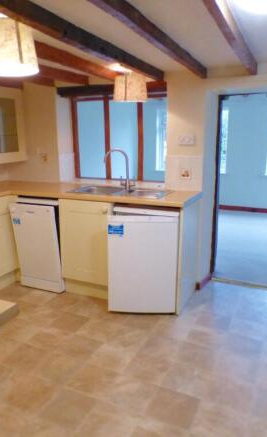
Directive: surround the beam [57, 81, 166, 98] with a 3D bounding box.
[{"bbox_3d":[-0.217,-1.282,3.381,1.214,0.091,0.139,6,15,23],"label":"beam"}]

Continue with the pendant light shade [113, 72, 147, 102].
[{"bbox_3d":[-0.022,-1.123,2.913,0.295,0.197,0.295,0,14,0],"label":"pendant light shade"}]

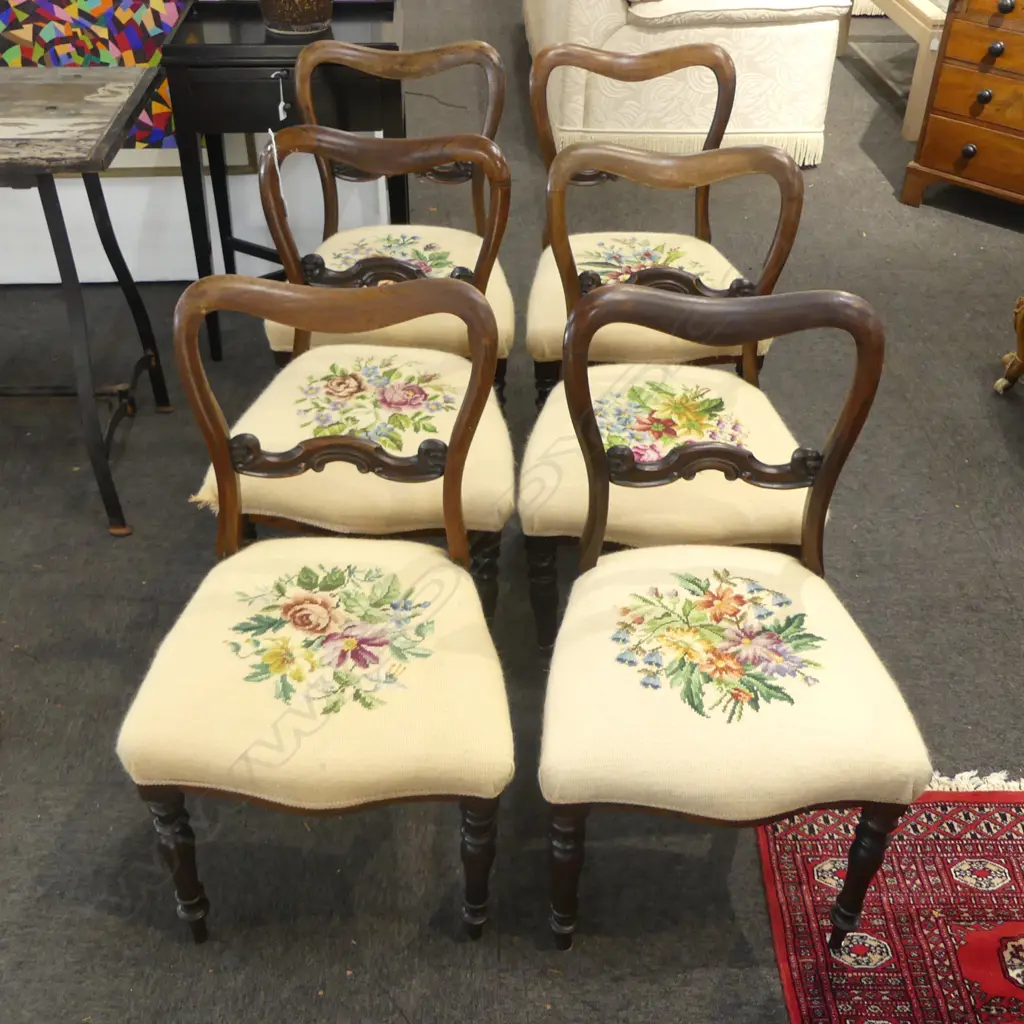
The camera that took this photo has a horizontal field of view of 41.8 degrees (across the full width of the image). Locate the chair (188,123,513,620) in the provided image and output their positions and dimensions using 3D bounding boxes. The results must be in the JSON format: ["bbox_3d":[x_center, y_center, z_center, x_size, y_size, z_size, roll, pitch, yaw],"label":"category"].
[{"bbox_3d":[-0.228,-0.172,2.299,0.485,0.840,0.505,3,35,2],"label":"chair"}]

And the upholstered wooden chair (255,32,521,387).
[{"bbox_3d":[-0.239,-0.491,2.824,0.502,0.854,0.516,1,34,0],"label":"upholstered wooden chair"}]

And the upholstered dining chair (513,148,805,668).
[{"bbox_3d":[0.258,-0.142,2.270,0.485,0.840,0.505,2,35,1],"label":"upholstered dining chair"}]

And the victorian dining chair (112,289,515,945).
[{"bbox_3d":[-0.241,0.161,1.823,0.485,0.840,0.505,1,35,0],"label":"victorian dining chair"}]

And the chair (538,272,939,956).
[{"bbox_3d":[0.274,0.175,1.819,0.485,0.840,0.505,1,35,-1],"label":"chair"}]

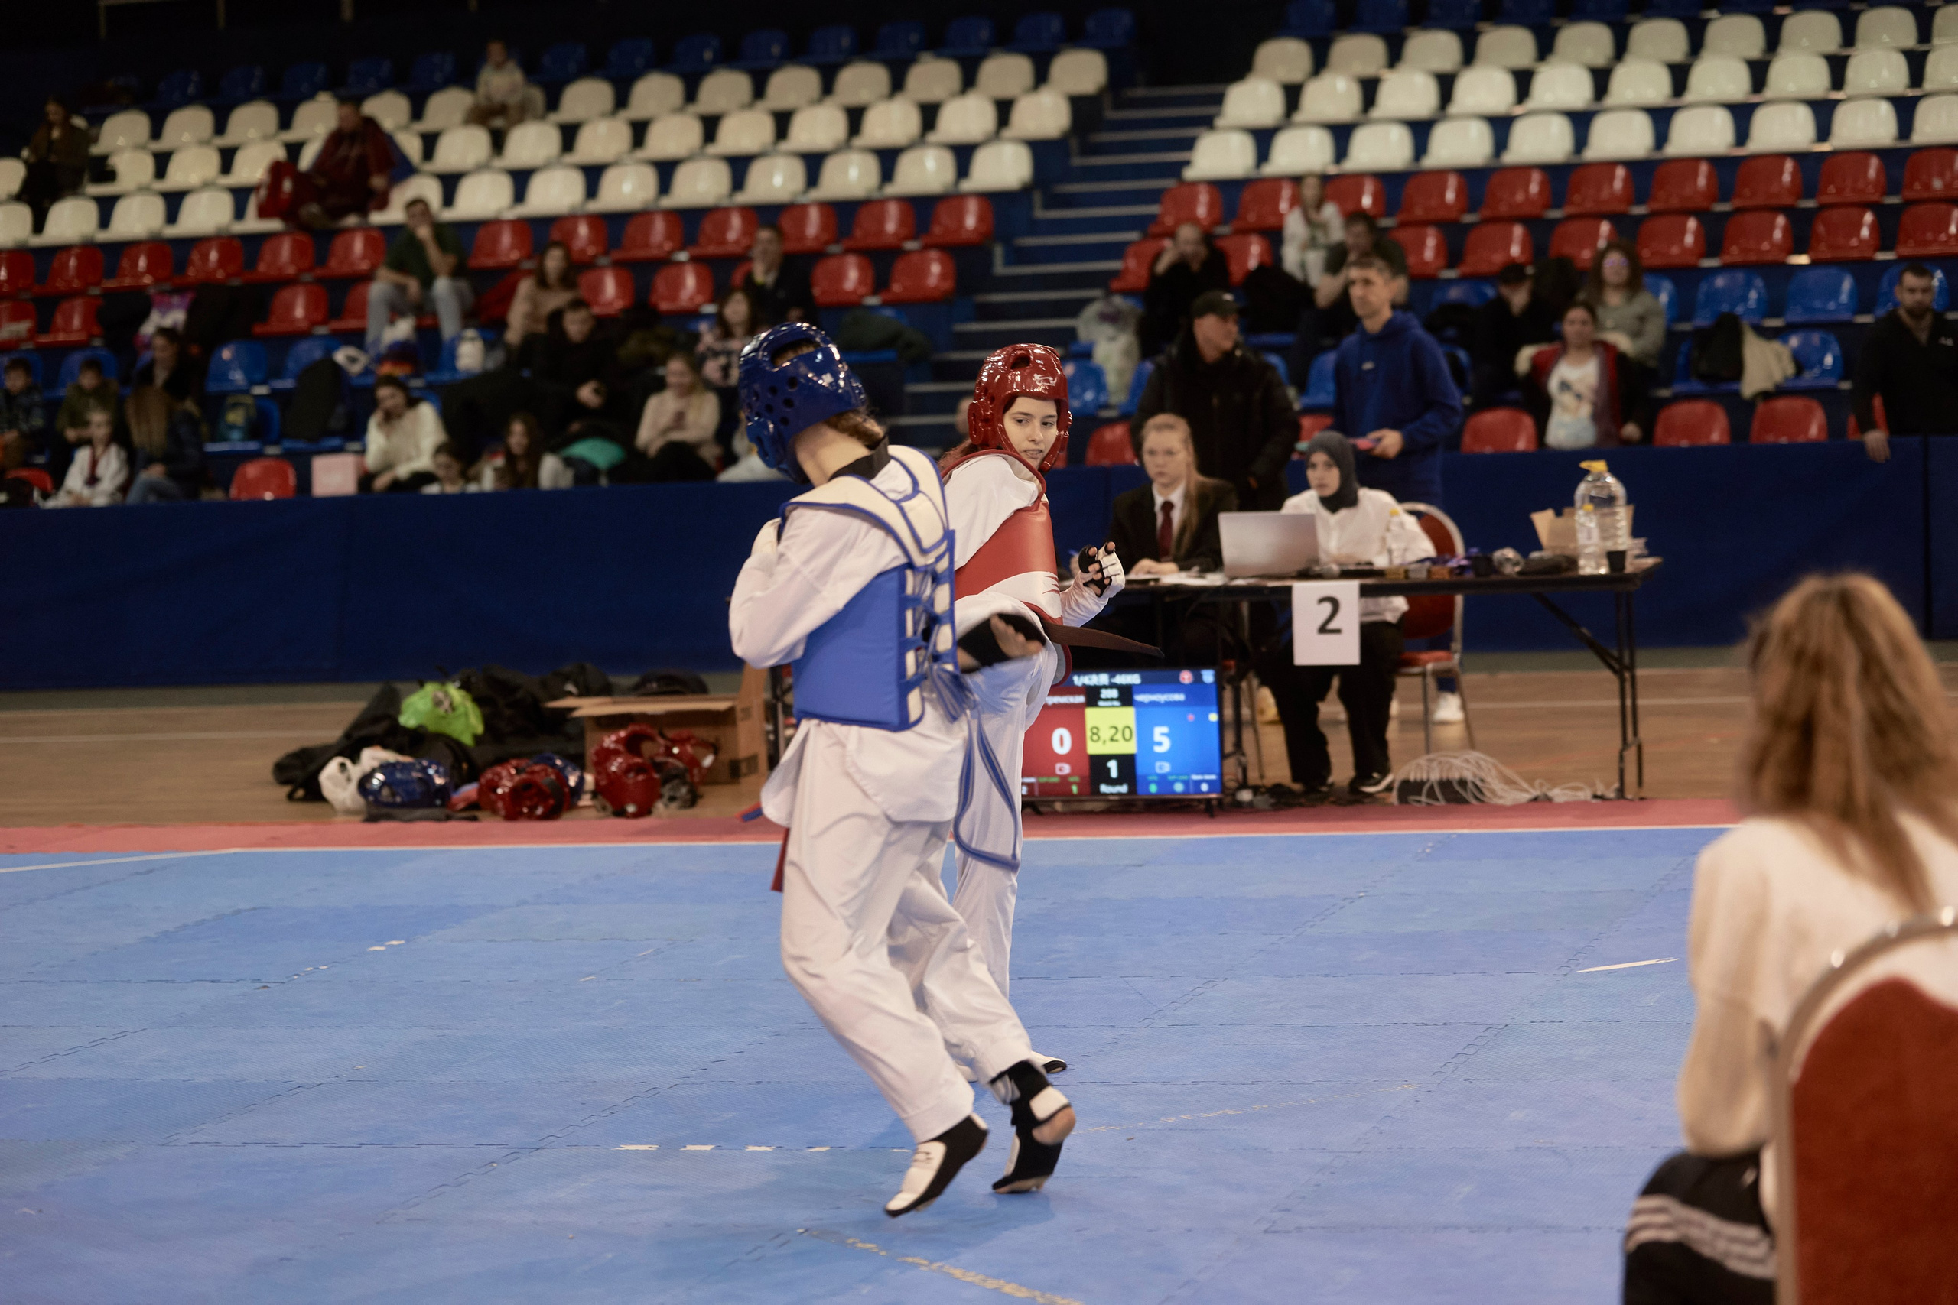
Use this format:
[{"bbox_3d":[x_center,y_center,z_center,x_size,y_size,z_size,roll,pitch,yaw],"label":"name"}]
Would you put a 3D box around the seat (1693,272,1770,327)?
[{"bbox_3d":[3.843,-1.807,25.052,0.390,0.302,0.365,-1,4,16],"label":"seat"}]

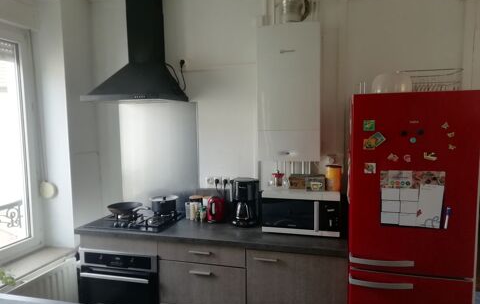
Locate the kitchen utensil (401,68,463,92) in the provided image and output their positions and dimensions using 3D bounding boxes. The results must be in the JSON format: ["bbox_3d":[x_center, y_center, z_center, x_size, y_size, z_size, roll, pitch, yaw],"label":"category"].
[{"bbox_3d":[1.077,-0.396,2.111,0.330,0.130,0.300,1,5,16],"label":"kitchen utensil"}]

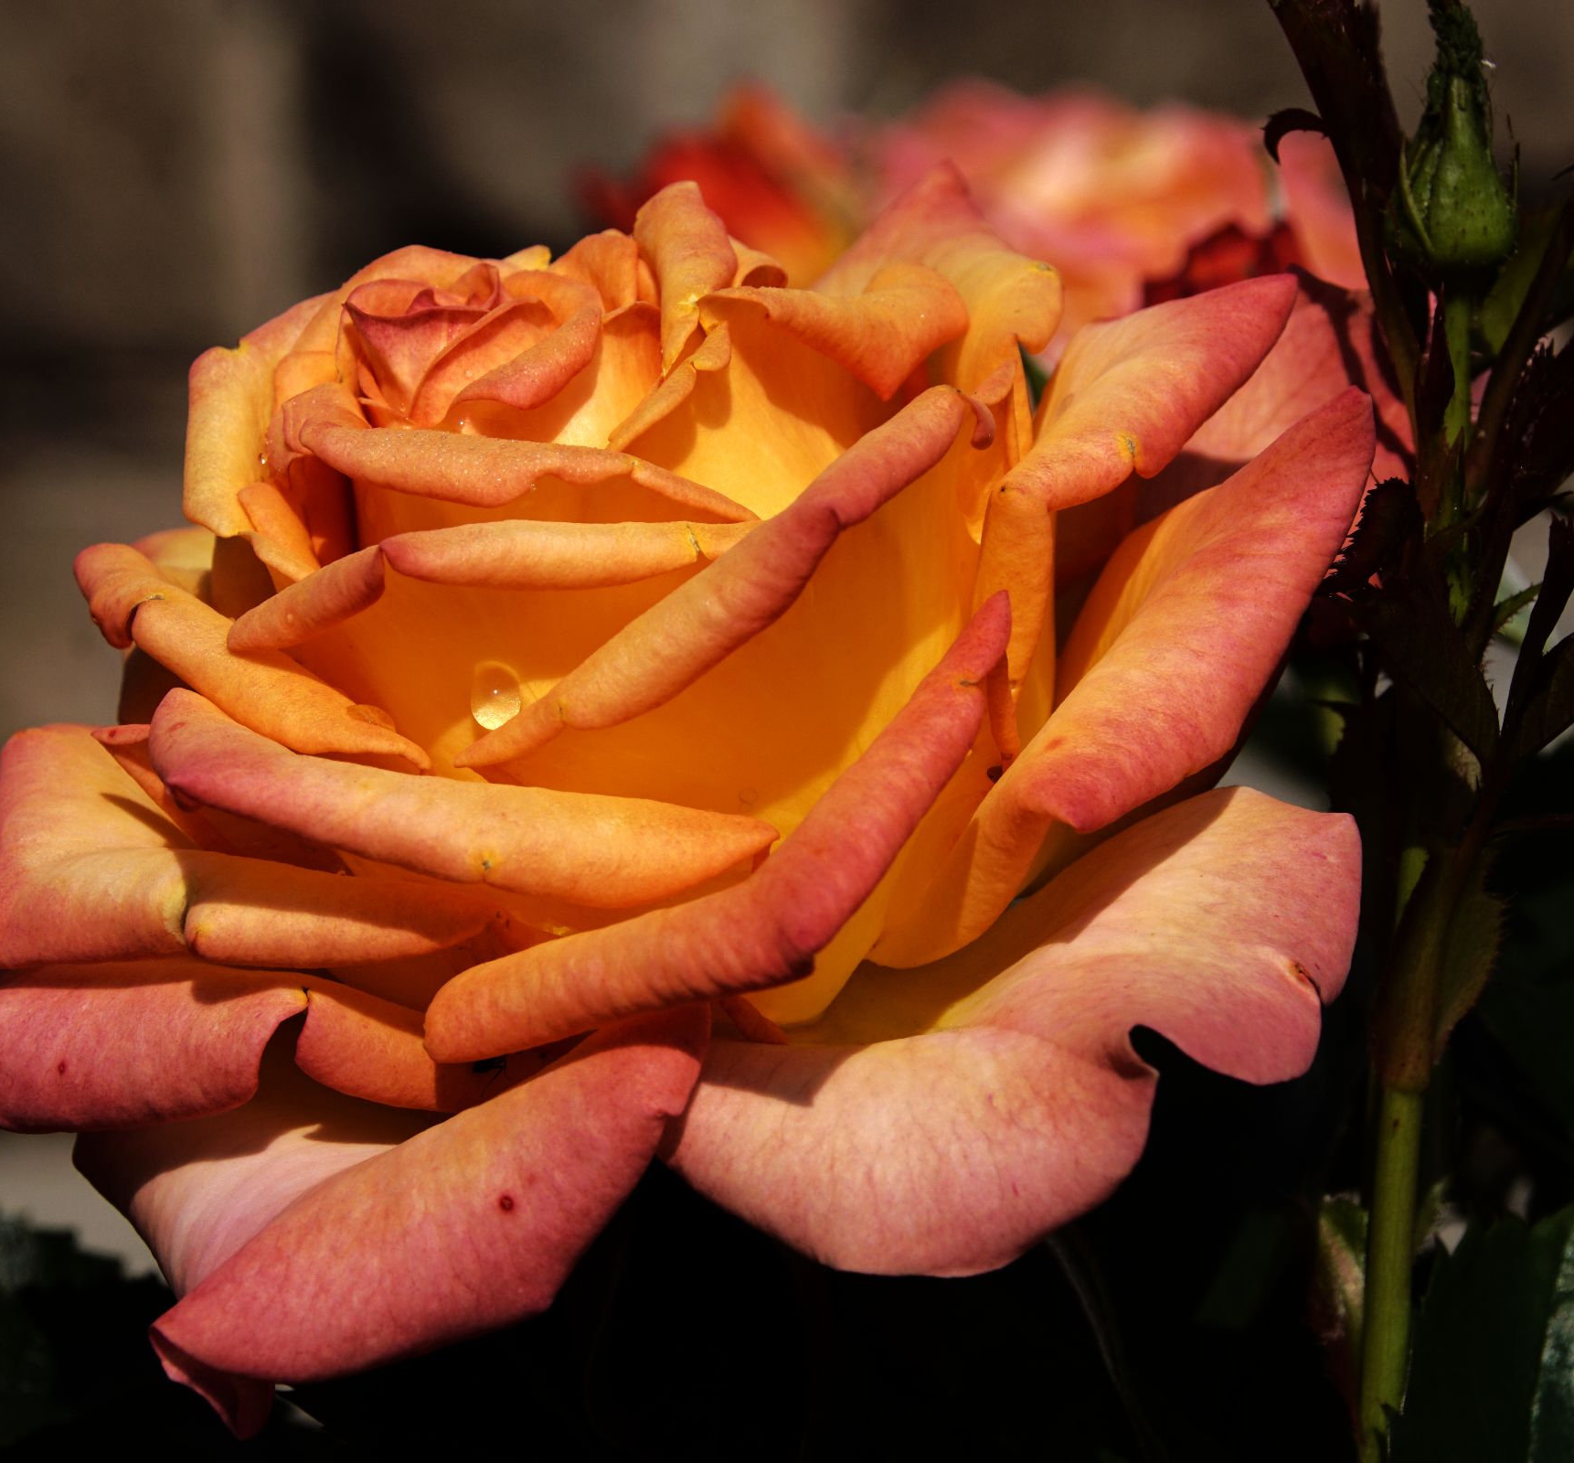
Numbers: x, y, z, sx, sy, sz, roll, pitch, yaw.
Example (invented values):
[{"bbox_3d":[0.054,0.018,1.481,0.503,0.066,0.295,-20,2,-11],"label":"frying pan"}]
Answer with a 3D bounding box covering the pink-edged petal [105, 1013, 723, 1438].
[{"bbox_3d":[-0.028,0.035,0.582,0.040,0.024,0.022,3,12,12],"label":"pink-edged petal"}]

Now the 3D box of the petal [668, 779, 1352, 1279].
[{"bbox_3d":[0.016,0.021,0.592,0.041,0.027,0.032,-4,13,-20],"label":"petal"}]

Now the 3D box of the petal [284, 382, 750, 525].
[{"bbox_3d":[-0.020,-0.020,0.604,0.033,0.009,0.012,1,12,5],"label":"petal"}]

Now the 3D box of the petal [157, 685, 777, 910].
[{"bbox_3d":[-0.023,0.005,0.586,0.043,0.013,0.014,2,12,10],"label":"petal"}]

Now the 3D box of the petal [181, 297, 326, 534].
[{"bbox_3d":[-0.040,-0.023,0.625,0.008,0.018,0.007,-12,17,-44],"label":"petal"}]

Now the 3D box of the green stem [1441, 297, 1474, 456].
[{"bbox_3d":[0.051,-0.027,0.625,0.003,0.012,0.002,0,12,0],"label":"green stem"}]

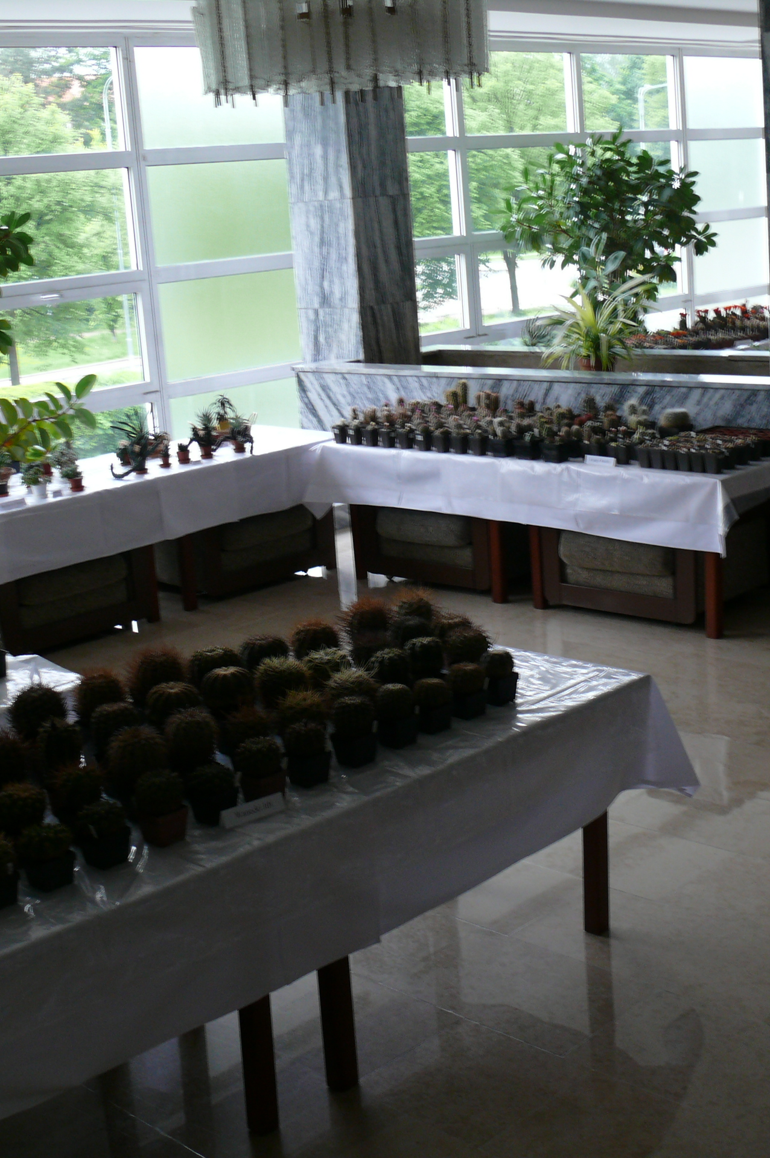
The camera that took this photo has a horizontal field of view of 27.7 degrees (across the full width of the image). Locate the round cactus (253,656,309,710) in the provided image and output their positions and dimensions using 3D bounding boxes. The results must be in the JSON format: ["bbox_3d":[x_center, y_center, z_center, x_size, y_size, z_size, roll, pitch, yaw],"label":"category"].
[{"bbox_3d":[-0.250,0.253,3.787,0.127,0.119,0.127,-4,13,1],"label":"round cactus"}]

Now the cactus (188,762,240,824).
[{"bbox_3d":[-0.351,0.434,3.198,0.091,0.112,0.091,-4,14,1],"label":"cactus"}]

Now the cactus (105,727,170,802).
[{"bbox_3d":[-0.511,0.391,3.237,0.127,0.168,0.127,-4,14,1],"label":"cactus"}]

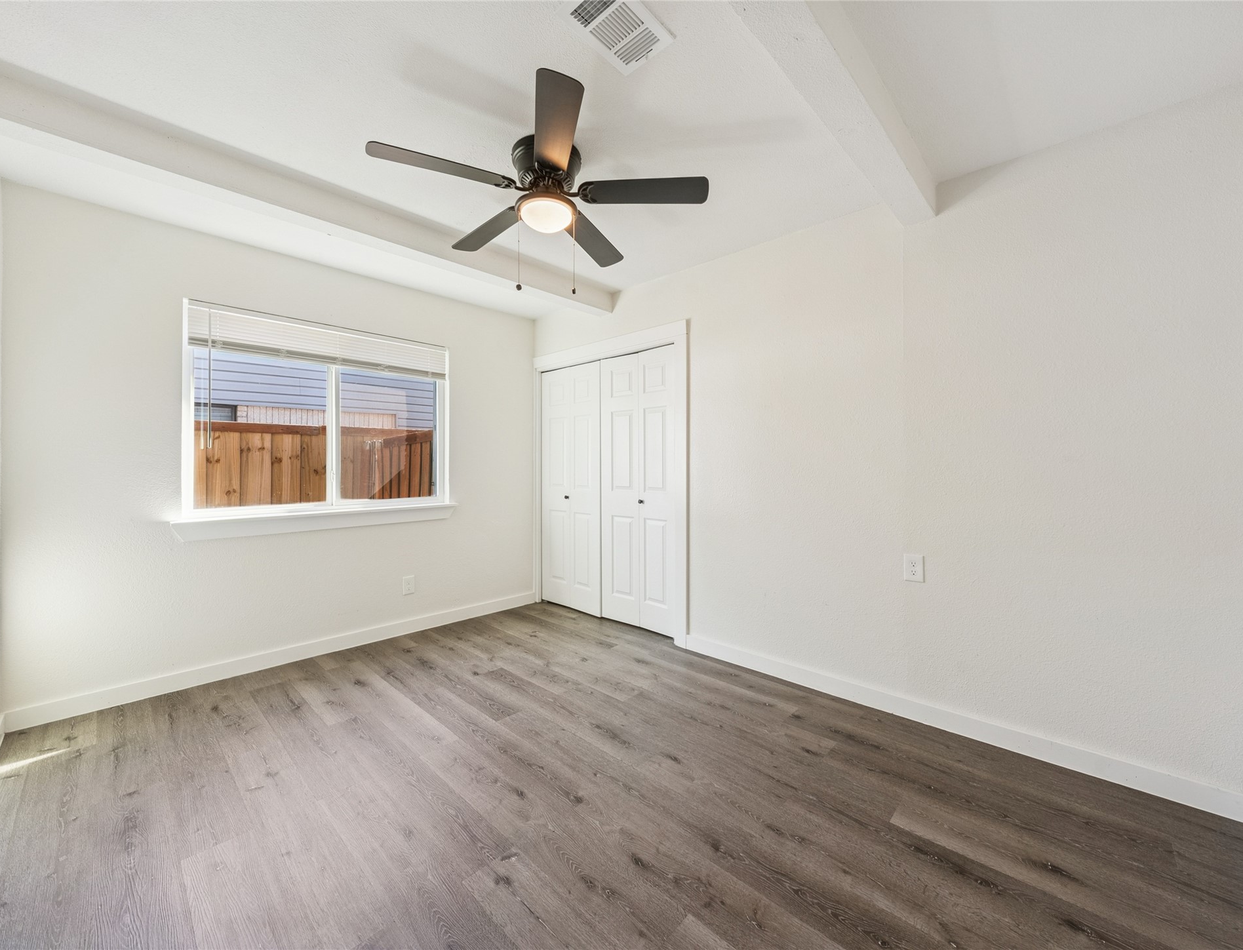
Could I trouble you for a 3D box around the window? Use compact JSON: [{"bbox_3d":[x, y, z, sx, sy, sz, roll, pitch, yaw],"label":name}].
[{"bbox_3d":[-1.866,-0.365,3.115,0.100,1.193,1.498,0,1,44],"label":"window"}]

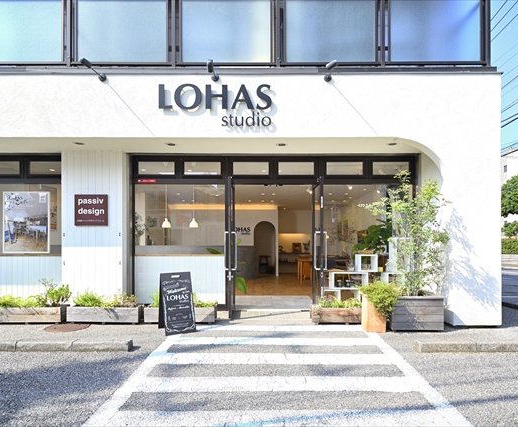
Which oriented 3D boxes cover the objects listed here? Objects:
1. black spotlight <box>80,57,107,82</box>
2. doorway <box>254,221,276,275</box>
[{"bbox_3d":[-2.180,-1.885,4.450,0.130,0.140,0.500,0,0,0],"label":"black spotlight"},{"bbox_3d":[0.190,1.110,10.600,0.700,1.760,0.180,0,0,0],"label":"doorway"}]

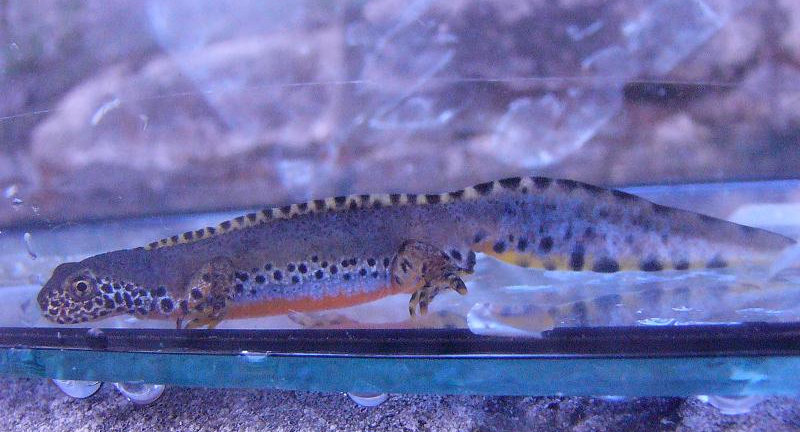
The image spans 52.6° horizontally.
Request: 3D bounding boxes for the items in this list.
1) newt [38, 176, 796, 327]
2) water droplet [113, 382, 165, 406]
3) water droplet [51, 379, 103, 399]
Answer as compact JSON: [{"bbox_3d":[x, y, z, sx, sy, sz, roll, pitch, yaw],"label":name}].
[{"bbox_3d":[0.002,0.004,0.091,0.085,0.015,0.016,-6,10,0],"label":"newt"},{"bbox_3d":[-0.027,0.019,0.085,0.005,0.002,0.005,-2,11,20],"label":"water droplet"},{"bbox_3d":[-0.035,0.018,0.087,0.005,0.002,0.005,-2,11,20],"label":"water droplet"}]

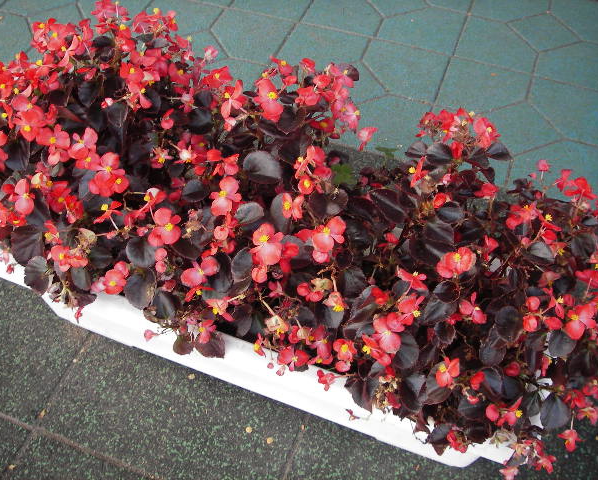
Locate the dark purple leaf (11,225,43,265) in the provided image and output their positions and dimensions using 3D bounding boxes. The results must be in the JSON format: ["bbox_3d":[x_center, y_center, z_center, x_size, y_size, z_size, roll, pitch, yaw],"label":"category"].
[{"bbox_3d":[-0.418,0.005,1.082,0.046,0.014,0.065,-4,79,-17],"label":"dark purple leaf"}]

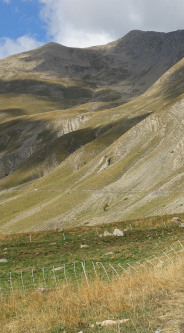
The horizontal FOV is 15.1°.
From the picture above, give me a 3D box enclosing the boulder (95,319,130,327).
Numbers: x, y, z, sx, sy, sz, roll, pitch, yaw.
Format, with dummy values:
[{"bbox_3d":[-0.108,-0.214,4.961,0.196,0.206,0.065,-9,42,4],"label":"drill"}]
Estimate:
[{"bbox_3d":[0.304,2.315,10.300,0.530,0.140,0.320,0,-2,0],"label":"boulder"}]

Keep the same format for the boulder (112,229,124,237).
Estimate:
[{"bbox_3d":[2.596,6.485,68.000,1.120,0.800,0.950,0,-2,0],"label":"boulder"}]

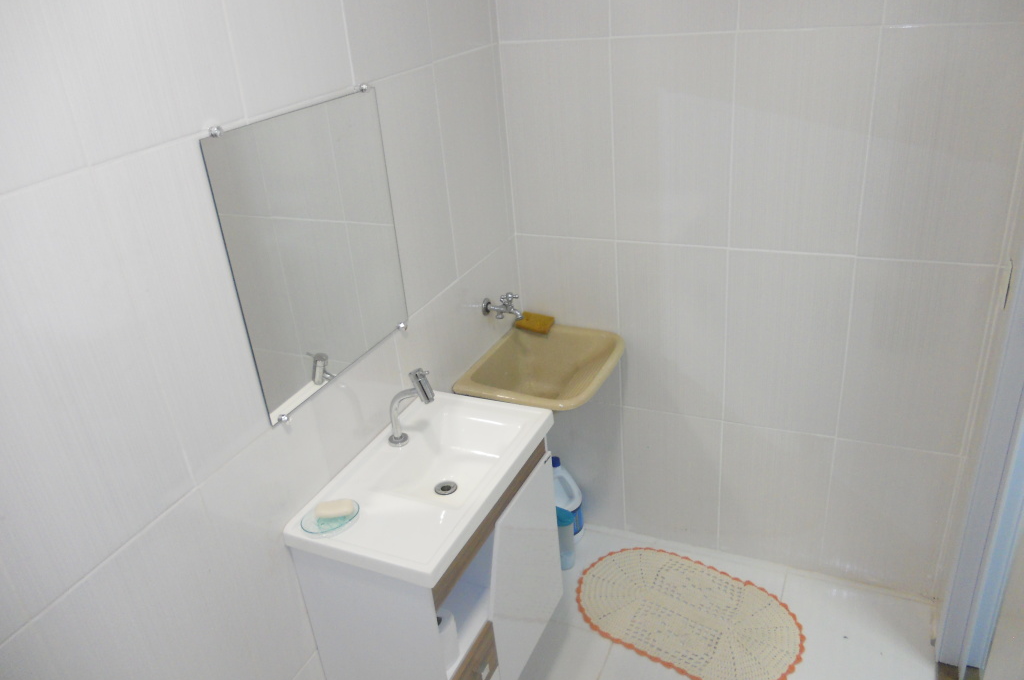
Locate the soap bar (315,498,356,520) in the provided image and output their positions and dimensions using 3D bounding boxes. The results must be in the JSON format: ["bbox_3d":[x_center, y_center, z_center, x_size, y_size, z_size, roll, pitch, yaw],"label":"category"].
[{"bbox_3d":[-0.364,0.349,1.653,0.080,0.026,0.046,-5,26,2],"label":"soap bar"}]

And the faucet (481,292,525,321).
[{"bbox_3d":[-0.025,-0.103,2.352,0.120,0.090,0.062,7,28,24],"label":"faucet"}]

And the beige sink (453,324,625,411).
[{"bbox_3d":[0.109,0.172,2.409,0.380,0.240,0.495,7,28,24],"label":"beige sink"}]

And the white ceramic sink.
[{"bbox_3d":[-0.178,0.341,1.835,0.362,0.120,0.602,7,28,24],"label":"white ceramic sink"}]

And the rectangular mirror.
[{"bbox_3d":[-0.385,-0.191,1.646,0.015,0.553,0.520,7,28,24],"label":"rectangular mirror"}]

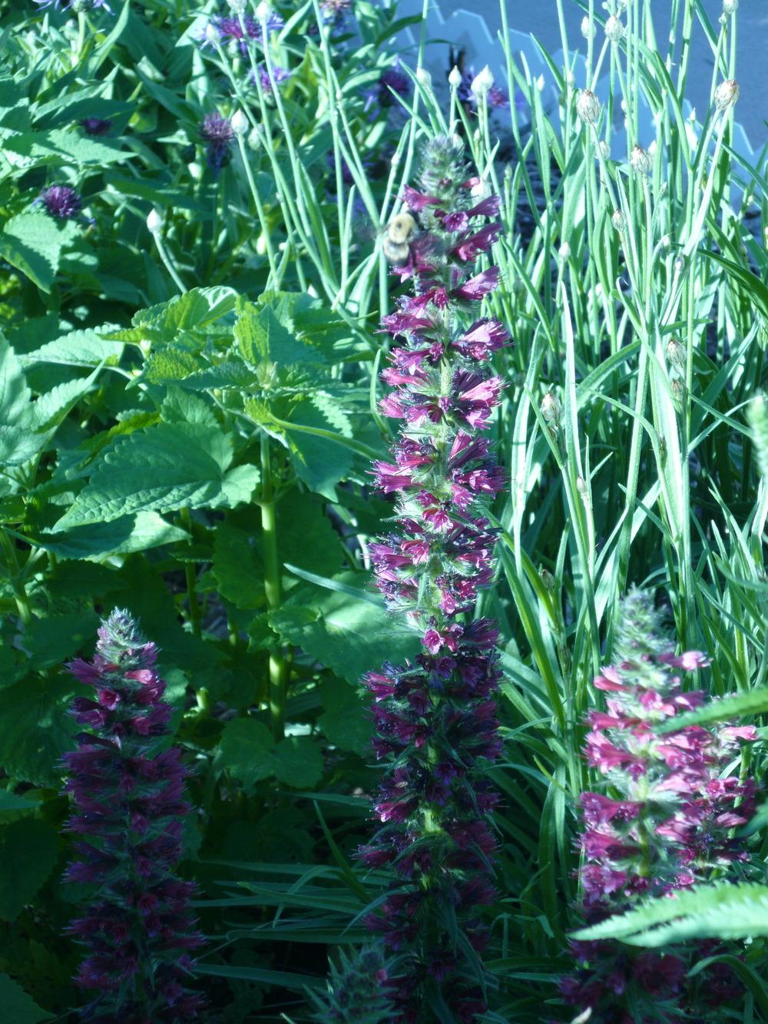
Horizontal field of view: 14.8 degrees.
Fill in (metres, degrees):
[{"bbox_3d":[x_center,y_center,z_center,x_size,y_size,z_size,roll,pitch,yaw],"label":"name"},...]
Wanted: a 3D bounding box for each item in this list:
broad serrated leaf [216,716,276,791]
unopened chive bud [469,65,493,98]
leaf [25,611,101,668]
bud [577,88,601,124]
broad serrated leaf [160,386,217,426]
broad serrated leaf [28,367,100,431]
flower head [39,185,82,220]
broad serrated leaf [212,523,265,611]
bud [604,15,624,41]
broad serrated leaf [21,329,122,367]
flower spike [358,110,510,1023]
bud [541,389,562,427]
[{"bbox_3d":[-0.050,0.089,1.080,0.022,0.025,0.013,0,20,0],"label":"broad serrated leaf"},{"bbox_3d":[0.038,-0.167,1.150,0.009,0.013,0.009,0,20,0],"label":"unopened chive bud"},{"bbox_3d":[-0.111,0.044,1.020,0.026,0.018,0.016,0,20,0],"label":"leaf"},{"bbox_3d":[0.080,-0.158,1.150,0.009,0.013,0.009,0,20,0],"label":"bud"},{"bbox_3d":[-0.068,-0.036,1.030,0.021,0.014,0.017,0,20,0],"label":"broad serrated leaf"},{"bbox_3d":[-0.112,-0.040,1.040,0.033,0.010,0.022,-35,37,0],"label":"broad serrated leaf"},{"bbox_3d":[-0.148,-0.141,1.350,0.020,0.016,0.020,0,20,0],"label":"flower head"},{"bbox_3d":[-0.051,0.019,1.060,0.021,0.029,0.012,0,20,0],"label":"broad serrated leaf"},{"bbox_3d":[0.101,-0.213,1.300,0.008,0.012,0.008,0,22,0],"label":"bud"},{"bbox_3d":[-0.116,-0.061,1.100,0.042,0.012,0.024,-1,28,-8],"label":"broad serrated leaf"},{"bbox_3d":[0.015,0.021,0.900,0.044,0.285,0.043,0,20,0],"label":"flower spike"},{"bbox_3d":[0.073,-0.046,1.300,0.009,0.016,0.009,-13,21,5],"label":"bud"}]

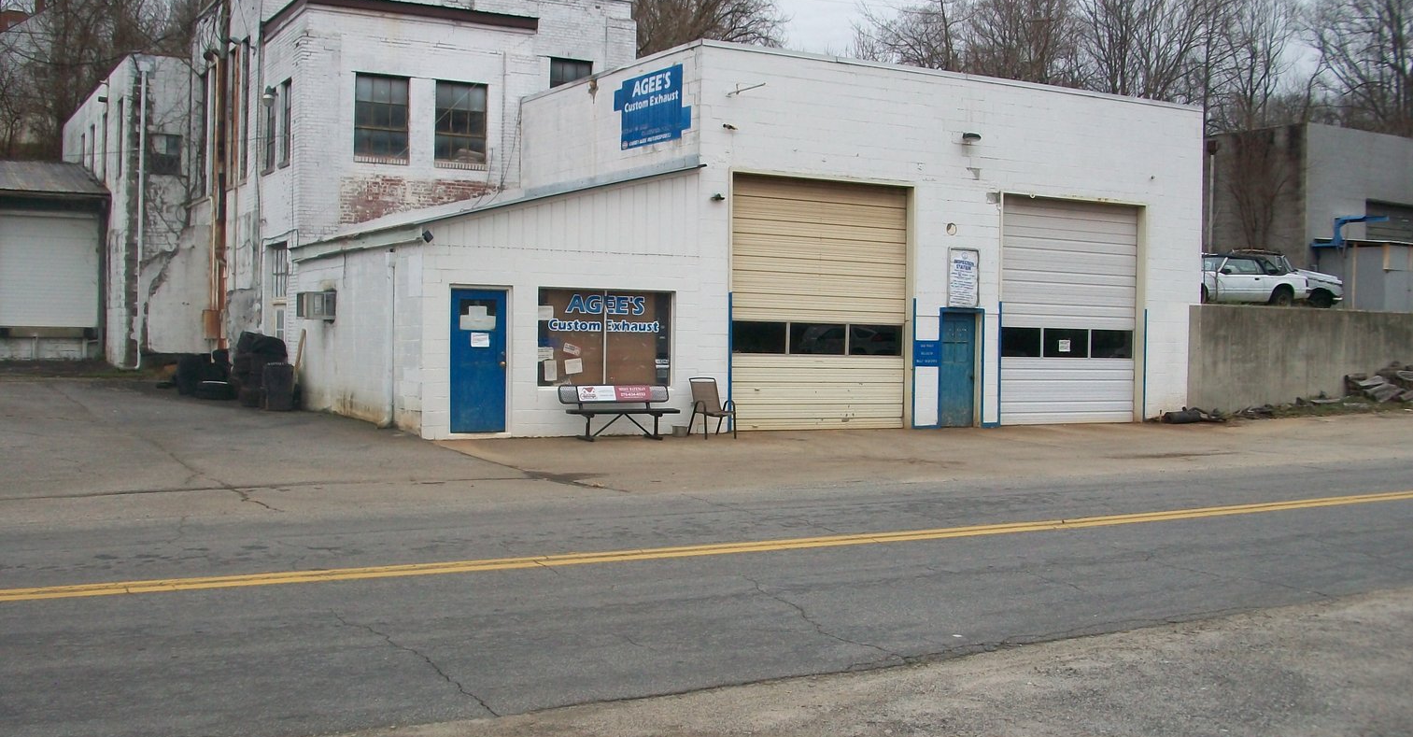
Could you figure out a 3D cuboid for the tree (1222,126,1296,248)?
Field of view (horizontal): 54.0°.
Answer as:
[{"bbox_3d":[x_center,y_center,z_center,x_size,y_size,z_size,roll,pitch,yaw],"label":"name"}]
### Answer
[{"bbox_3d":[15.700,-4.300,39.500,2.200,5.000,2.100,0,1,0],"label":"tree"}]

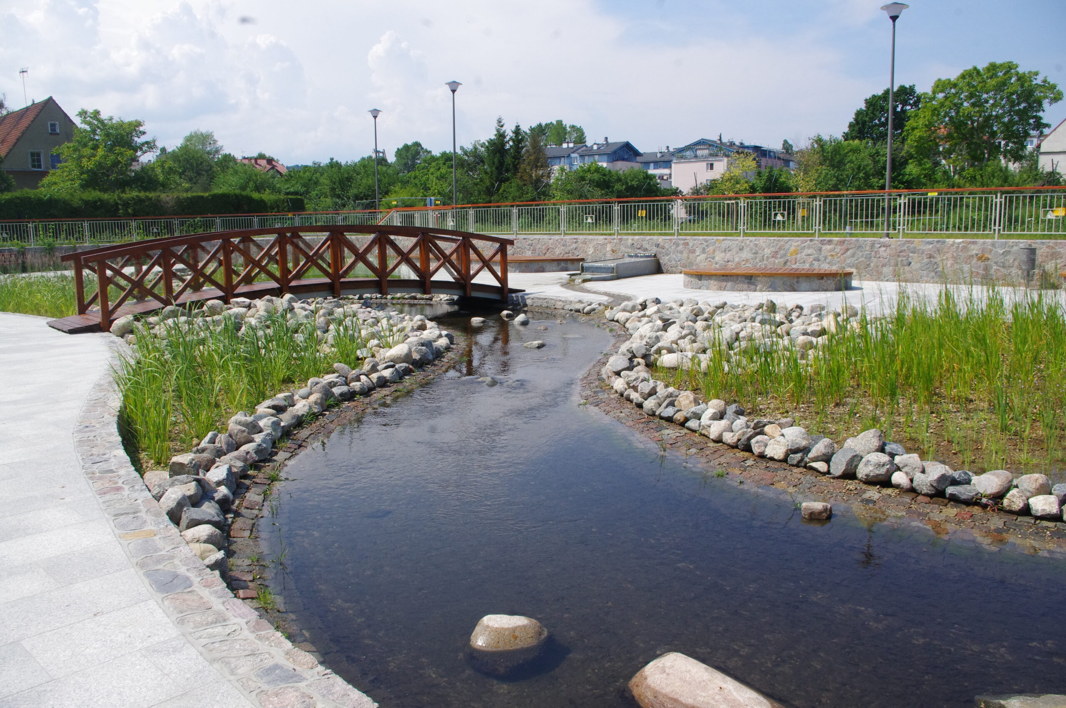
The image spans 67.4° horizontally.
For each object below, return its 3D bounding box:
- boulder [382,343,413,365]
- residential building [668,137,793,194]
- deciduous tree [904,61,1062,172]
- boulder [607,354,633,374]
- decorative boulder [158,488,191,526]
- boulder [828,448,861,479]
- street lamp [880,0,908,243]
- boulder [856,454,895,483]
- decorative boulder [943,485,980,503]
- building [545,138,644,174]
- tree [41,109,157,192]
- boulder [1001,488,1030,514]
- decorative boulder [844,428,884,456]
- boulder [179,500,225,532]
[{"bbox_3d":[-1.737,0.005,10.250,0.380,0.230,0.300,-2,9,-10],"label":"boulder"},{"bbox_3d":[36.200,-30.800,143.500,12.500,14.200,24.000,7,12,39],"label":"residential building"},{"bbox_3d":[28.186,-13.220,50.000,9.000,10.000,8.800,4,10,28],"label":"deciduous tree"},{"bbox_3d":[1.035,0.124,9.500,0.300,0.190,0.240,0,9,6],"label":"boulder"},{"bbox_3d":[-2.146,0.925,4.780,0.195,0.220,0.220,-5,10,-25],"label":"decorative boulder"},{"bbox_3d":[2.032,0.713,5.202,0.205,0.180,0.190,3,10,22],"label":"boulder"},{"bbox_3d":[8.729,-5.605,19.361,0.630,5.540,0.630,3,10,23],"label":"street lamp"},{"bbox_3d":[2.383,0.797,5.560,0.265,0.205,0.240,3,10,24],"label":"boulder"},{"bbox_3d":[2.823,0.920,5.250,0.230,0.120,0.160,4,10,29],"label":"decorative boulder"},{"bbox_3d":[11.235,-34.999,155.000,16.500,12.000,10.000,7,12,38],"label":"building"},{"bbox_3d":[-23.388,-9.754,43.000,6.400,7.000,6.200,-5,10,-28],"label":"tree"},{"bbox_3d":[2.980,0.910,4.930,0.165,0.150,0.160,5,10,32],"label":"boulder"},{"bbox_3d":[2.425,0.662,5.850,0.280,0.210,0.220,3,10,23],"label":"decorative boulder"},{"bbox_3d":[-1.915,0.942,4.620,0.250,0.160,0.190,-5,10,-23],"label":"boulder"}]

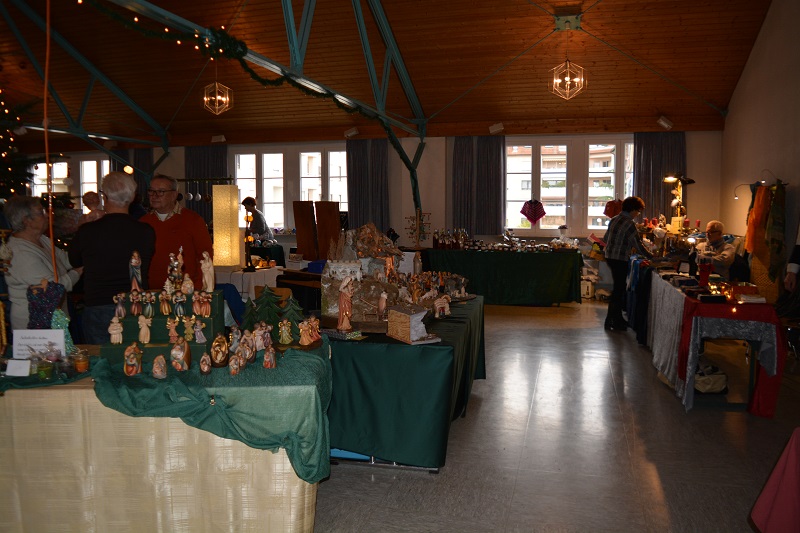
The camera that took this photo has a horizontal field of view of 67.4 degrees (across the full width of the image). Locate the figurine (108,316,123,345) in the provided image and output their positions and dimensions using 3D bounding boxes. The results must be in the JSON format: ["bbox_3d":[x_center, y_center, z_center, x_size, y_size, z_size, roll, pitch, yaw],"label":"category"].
[{"bbox_3d":[-1.375,0.311,2.900,0.070,0.128,0.060,-1,5,-11],"label":"figurine"}]

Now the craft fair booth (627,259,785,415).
[{"bbox_3d":[2.631,0.468,5.490,0.720,0.830,2.800,1,7,15],"label":"craft fair booth"}]

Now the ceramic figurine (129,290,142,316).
[{"bbox_3d":[-1.307,0.178,2.959,0.053,0.123,0.043,-1,6,-6],"label":"ceramic figurine"}]

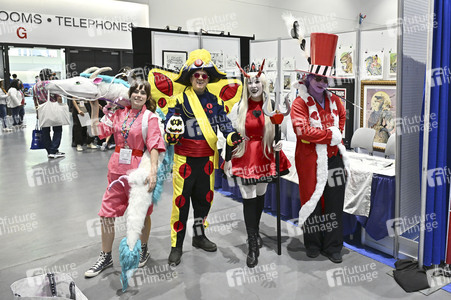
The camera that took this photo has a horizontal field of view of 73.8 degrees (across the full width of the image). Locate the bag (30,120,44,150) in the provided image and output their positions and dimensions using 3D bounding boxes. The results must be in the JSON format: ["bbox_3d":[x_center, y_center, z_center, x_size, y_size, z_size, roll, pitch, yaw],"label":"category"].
[{"bbox_3d":[-3.650,-0.295,5.880,0.260,0.560,0.100,-3,9,-18],"label":"bag"}]

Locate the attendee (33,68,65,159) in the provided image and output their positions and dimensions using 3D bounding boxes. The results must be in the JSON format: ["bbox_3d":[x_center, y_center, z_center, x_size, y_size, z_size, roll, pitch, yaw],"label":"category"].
[{"bbox_3d":[-3.531,-0.709,6.000,0.570,1.750,0.430,7,12,37],"label":"attendee"}]

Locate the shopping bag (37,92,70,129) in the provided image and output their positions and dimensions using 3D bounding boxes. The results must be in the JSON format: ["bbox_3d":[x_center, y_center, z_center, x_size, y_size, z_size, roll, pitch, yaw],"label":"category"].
[{"bbox_3d":[-3.270,-0.775,5.750,0.540,0.670,0.160,-4,10,-22],"label":"shopping bag"}]

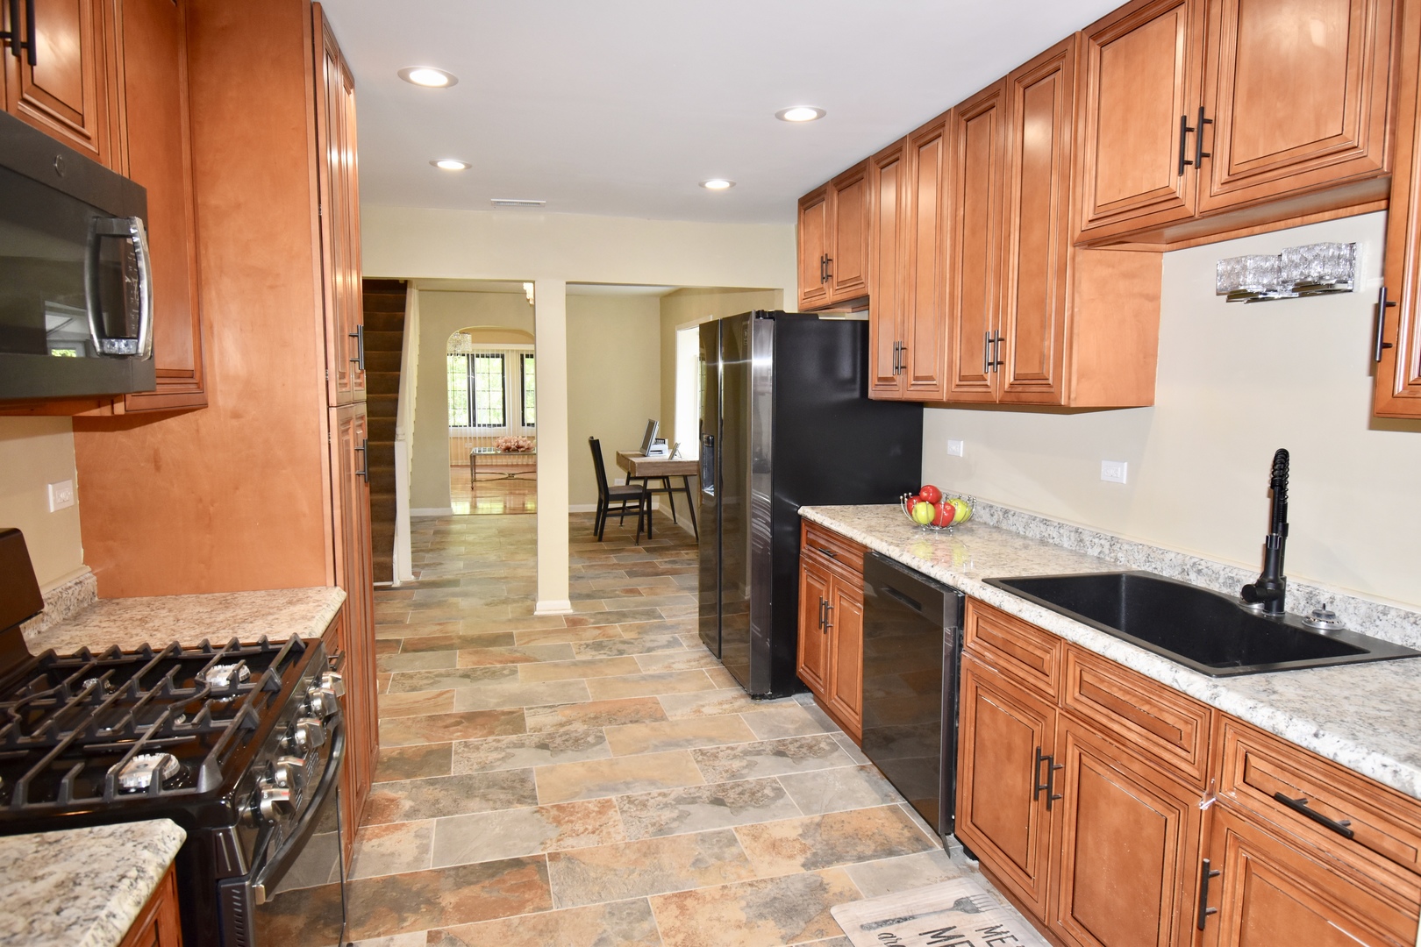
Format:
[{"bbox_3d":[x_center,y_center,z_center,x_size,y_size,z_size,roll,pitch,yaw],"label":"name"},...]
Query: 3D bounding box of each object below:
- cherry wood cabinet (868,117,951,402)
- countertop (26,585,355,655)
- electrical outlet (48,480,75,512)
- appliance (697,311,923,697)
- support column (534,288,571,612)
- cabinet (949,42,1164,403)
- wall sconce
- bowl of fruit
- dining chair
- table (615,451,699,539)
[{"bbox_3d":[0.956,-0.839,3.428,0.325,1.065,0.661,-2,6,-15],"label":"cherry wood cabinet"},{"bbox_3d":[-1.261,0.374,2.032,0.640,0.042,0.510,-2,6,-15],"label":"countertop"},{"bbox_3d":[-1.622,0.055,2.076,0.010,0.070,0.118,-2,6,-15],"label":"electrical outlet"},{"bbox_3d":[0.467,0.125,4.312,0.850,1.800,0.850,-2,6,-17],"label":"appliance"},{"bbox_3d":[-1.036,-0.149,5.382,0.235,2.118,0.220,-2,6,-15],"label":"support column"},{"bbox_3d":[1.124,-0.771,2.787,0.325,1.065,0.673,-2,6,-15],"label":"cabinet"},{"bbox_3d":[1.436,-0.503,2.082,0.090,0.118,0.325,-2,6,-15],"label":"wall sconce"},{"bbox_3d":[0.894,0.132,3.262,0.280,0.180,0.280,0,6,0],"label":"bowl of fruit"},{"bbox_3d":[-0.891,0.137,8.074,0.580,0.980,0.440,-2,6,-15],"label":"dining chair"},{"bbox_3d":[-0.534,0.223,8.260,0.630,0.770,1.080,-2,6,-15],"label":"table"}]

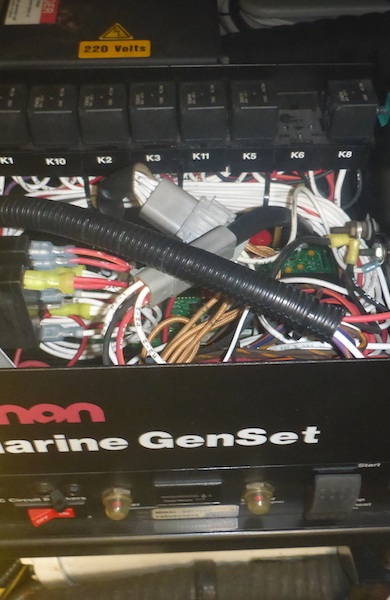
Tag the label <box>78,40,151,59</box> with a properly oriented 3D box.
[{"bbox_3d":[-0.057,-0.178,0.460,0.051,0.001,0.021,-1,54,-1],"label":"label"}]

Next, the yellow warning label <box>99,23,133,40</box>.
[{"bbox_3d":[-0.057,-0.196,0.474,0.025,0.001,0.021,-1,54,-1],"label":"yellow warning label"}]

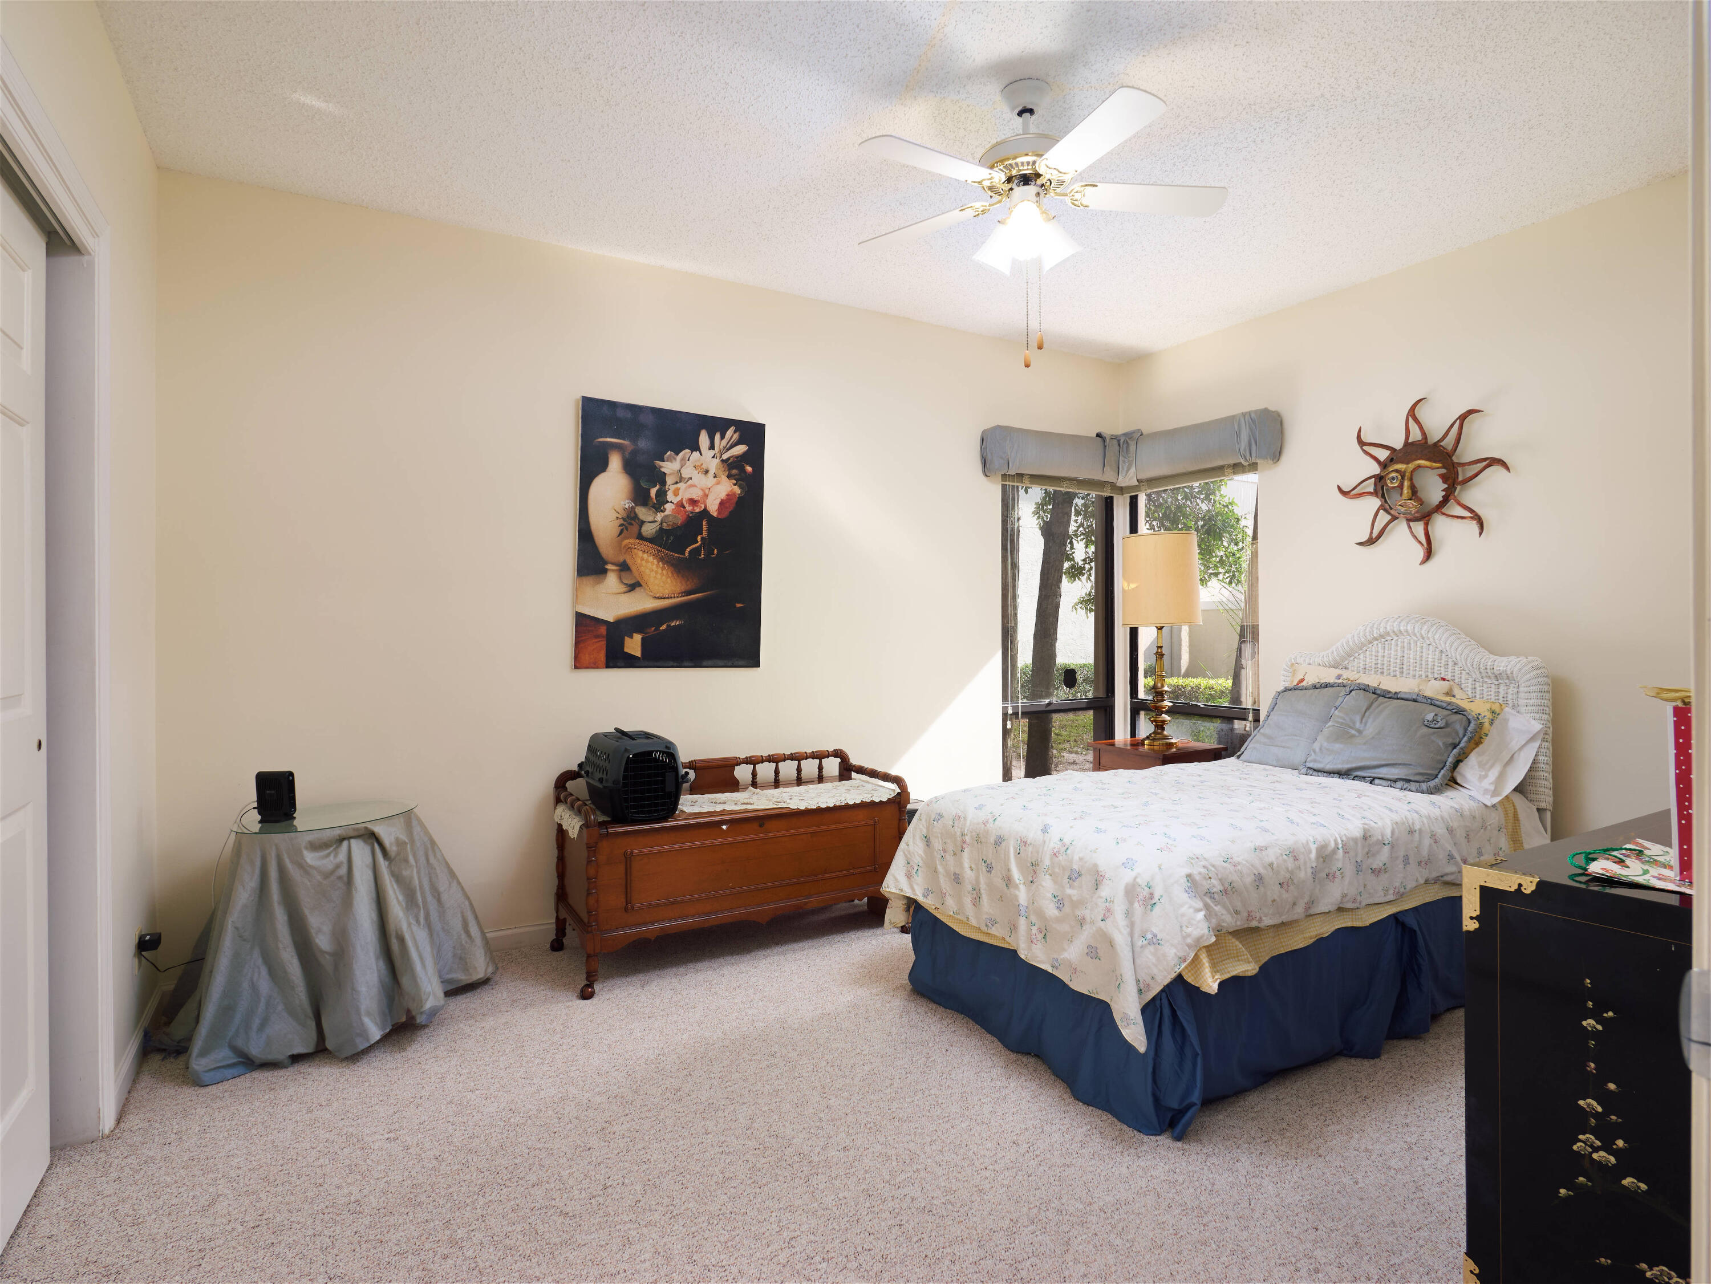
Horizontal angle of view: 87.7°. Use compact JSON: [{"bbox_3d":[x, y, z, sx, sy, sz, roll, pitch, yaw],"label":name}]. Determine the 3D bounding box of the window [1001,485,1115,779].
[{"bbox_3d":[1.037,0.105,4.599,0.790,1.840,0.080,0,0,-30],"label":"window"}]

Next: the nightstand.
[{"bbox_3d":[1.410,0.804,4.178,0.430,0.620,0.460,0,0,-30],"label":"nightstand"}]

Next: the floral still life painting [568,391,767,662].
[{"bbox_3d":[-0.720,-0.405,3.532,0.755,1.012,0.035,1,-1,-30],"label":"floral still life painting"}]

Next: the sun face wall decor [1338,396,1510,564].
[{"bbox_3d":[2.170,-0.618,3.439,0.060,0.645,0.635,0,0,-30],"label":"sun face wall decor"}]

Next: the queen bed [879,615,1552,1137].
[{"bbox_3d":[1.278,0.510,2.960,2.080,1.215,1.100,0,0,-30],"label":"queen bed"}]

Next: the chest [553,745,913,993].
[{"bbox_3d":[-0.449,0.797,3.329,1.250,0.655,0.550,0,0,-30],"label":"chest"}]

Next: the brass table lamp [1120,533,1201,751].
[{"bbox_3d":[1.438,0.004,4.197,0.370,0.970,0.370,0,0,-30],"label":"brass table lamp"}]

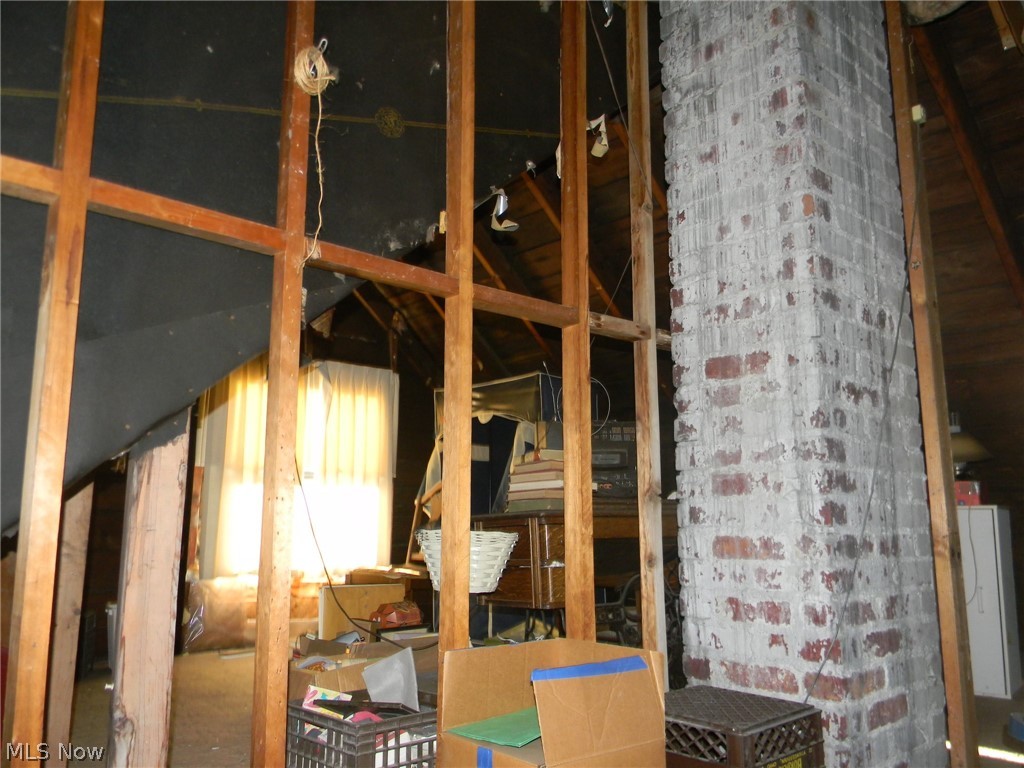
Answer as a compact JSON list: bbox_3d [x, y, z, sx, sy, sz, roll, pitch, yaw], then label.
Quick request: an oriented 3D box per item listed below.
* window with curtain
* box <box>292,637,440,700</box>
[{"bbox_3d":[-1.228,0.485,5.047,1.294,1.308,0.130,9,-13,-41],"label":"window with curtain"},{"bbox_3d":[-0.486,0.938,2.378,0.280,0.340,0.460,-7,-12,35],"label":"box"}]

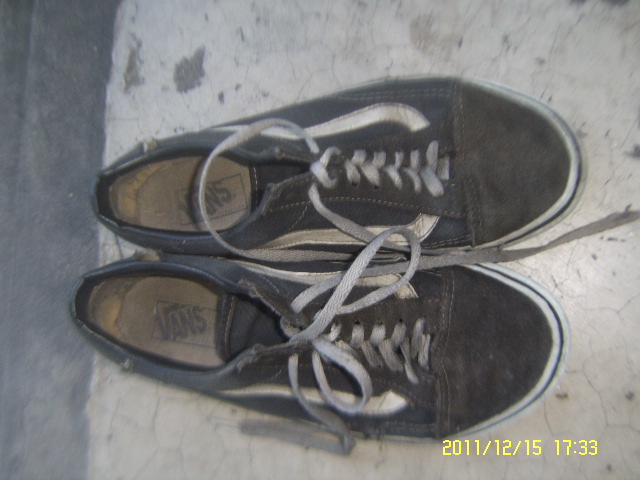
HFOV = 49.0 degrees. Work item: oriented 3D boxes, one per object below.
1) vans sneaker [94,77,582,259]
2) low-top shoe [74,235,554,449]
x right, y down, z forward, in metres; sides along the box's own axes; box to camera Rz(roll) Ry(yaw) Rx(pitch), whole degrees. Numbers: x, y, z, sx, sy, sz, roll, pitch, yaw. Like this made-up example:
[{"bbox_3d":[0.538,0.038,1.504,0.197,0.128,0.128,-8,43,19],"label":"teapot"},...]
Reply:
[{"bbox_3d":[0.012,-0.041,0.402,0.286,0.100,0.105,-5,88,6],"label":"vans sneaker"},{"bbox_3d":[0.001,0.062,0.401,0.290,0.100,0.110,4,89,6],"label":"low-top shoe"}]

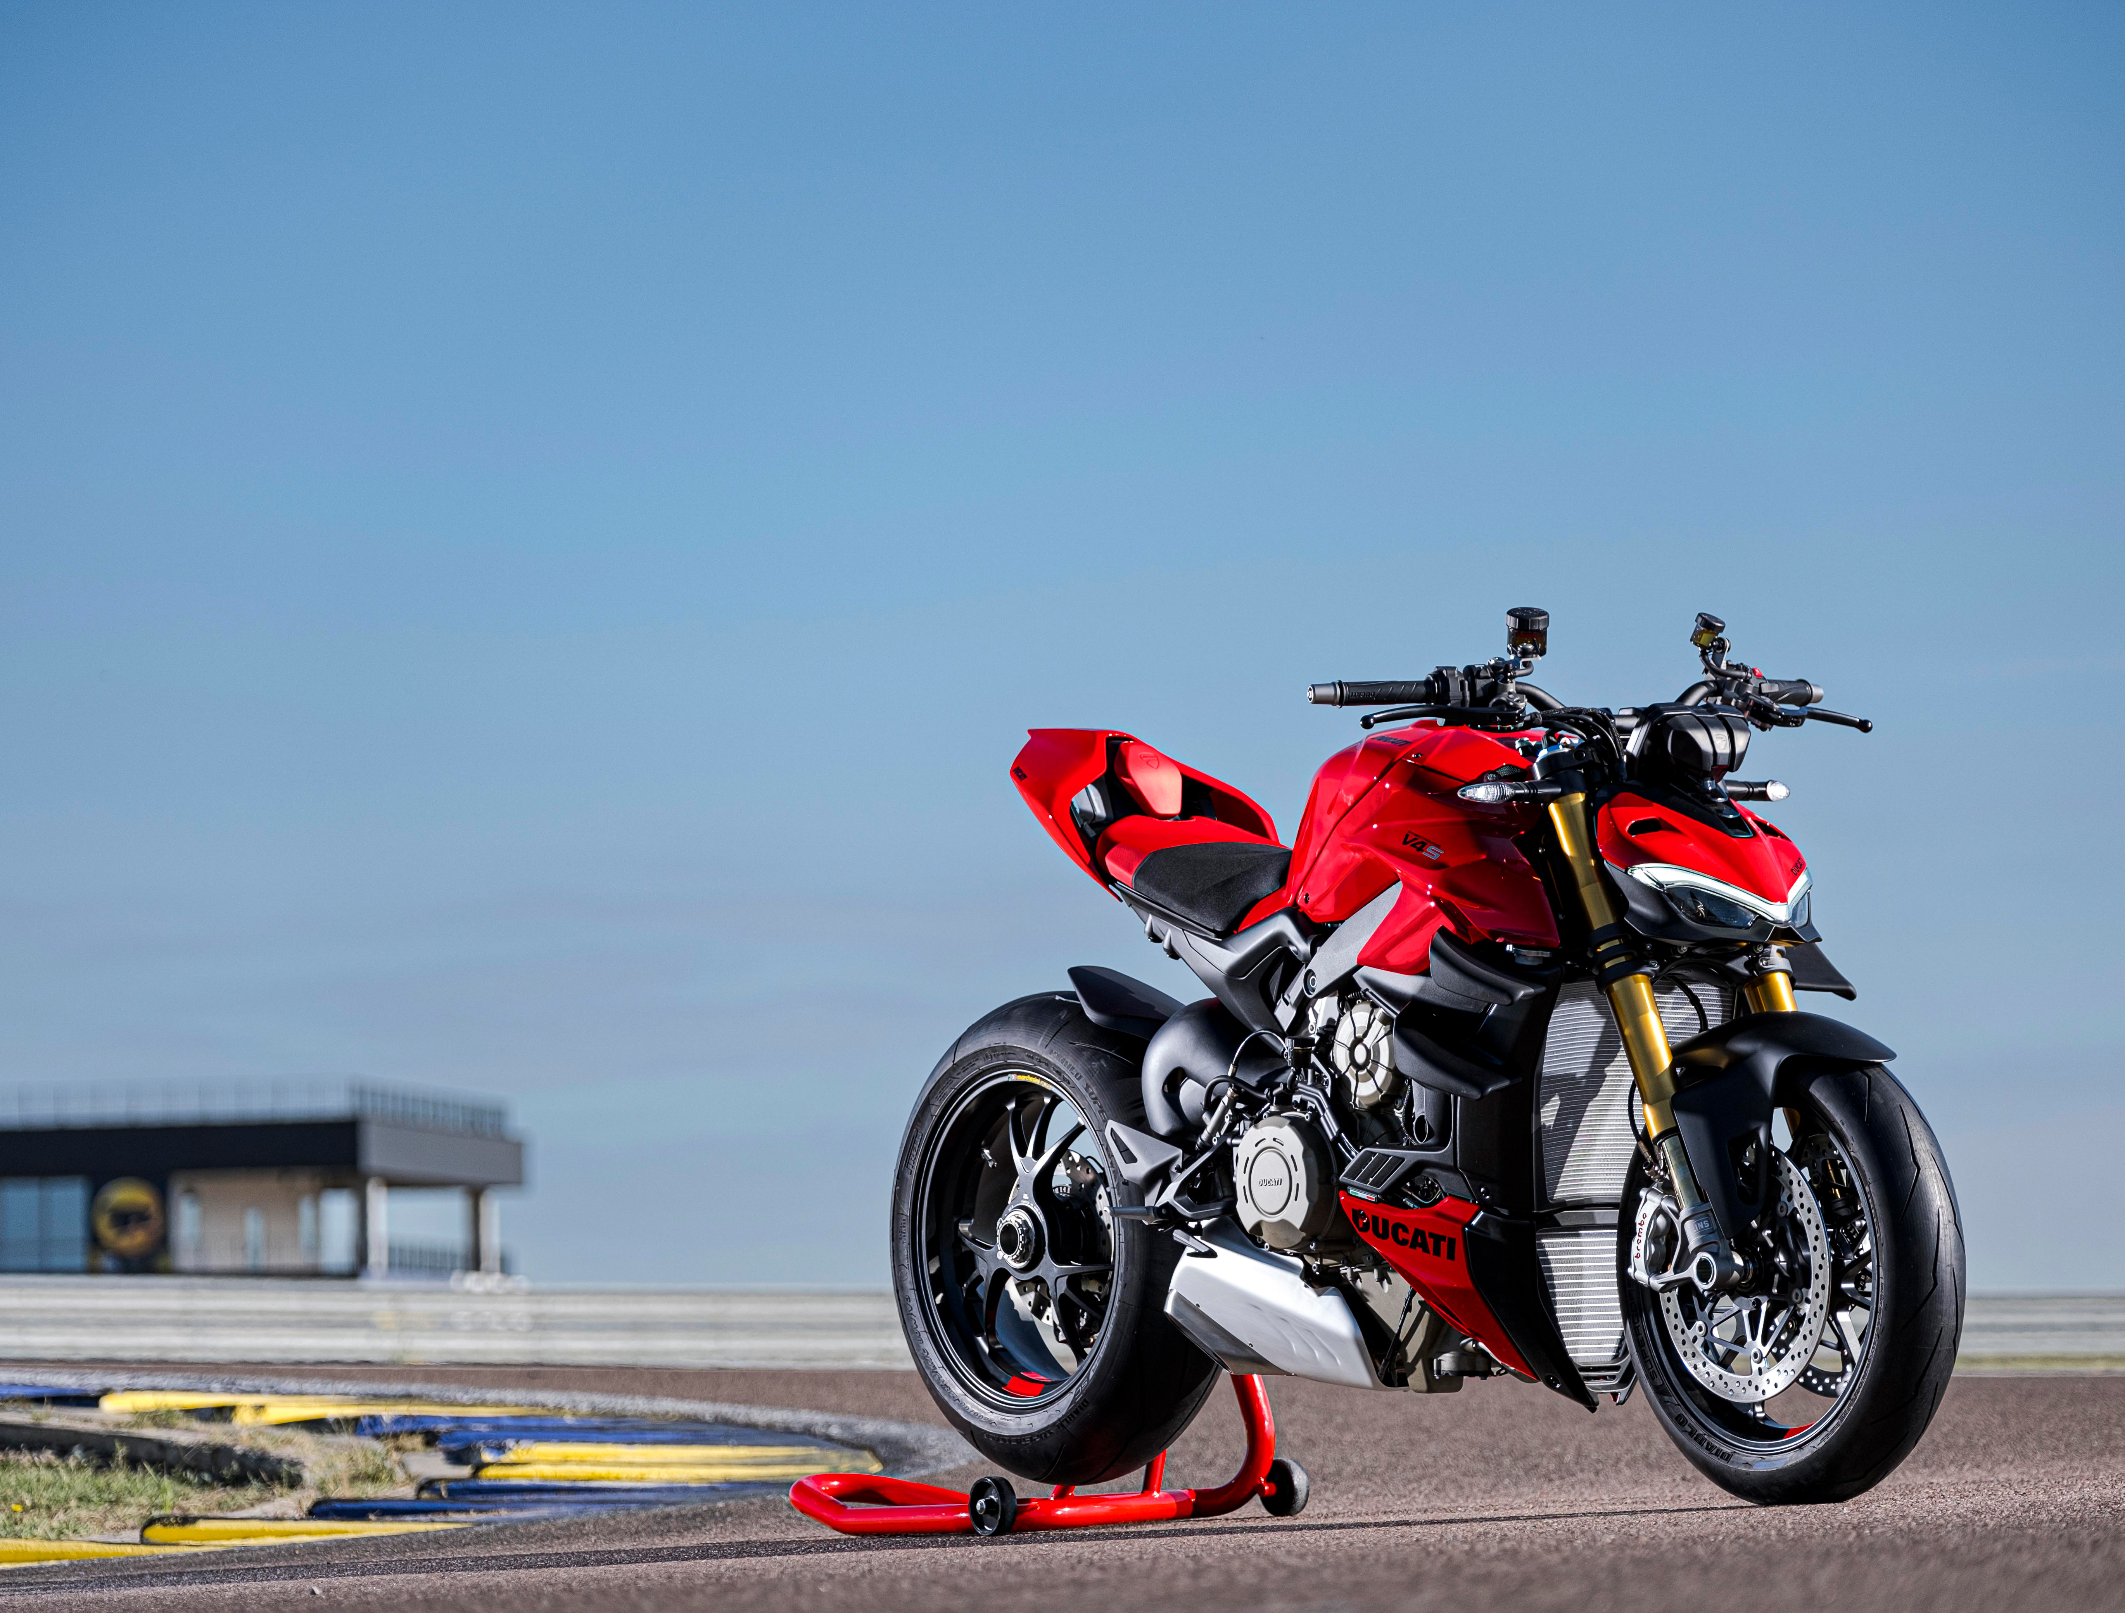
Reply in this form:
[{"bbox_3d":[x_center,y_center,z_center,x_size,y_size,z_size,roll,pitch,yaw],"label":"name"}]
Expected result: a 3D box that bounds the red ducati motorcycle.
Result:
[{"bbox_3d":[0.434,0.341,13.345,0.845,1.130,2.120,0,-3,-37],"label":"red ducati motorcycle"}]

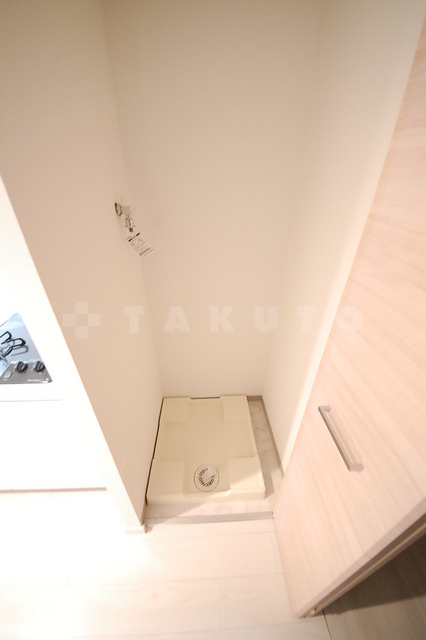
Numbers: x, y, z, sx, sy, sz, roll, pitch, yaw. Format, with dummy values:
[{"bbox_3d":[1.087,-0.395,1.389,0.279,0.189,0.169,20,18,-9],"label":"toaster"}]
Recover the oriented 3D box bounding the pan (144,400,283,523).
[{"bbox_3d":[-0.044,0.803,1.430,0.645,0.088,0.645,-1,29,-2],"label":"pan"}]

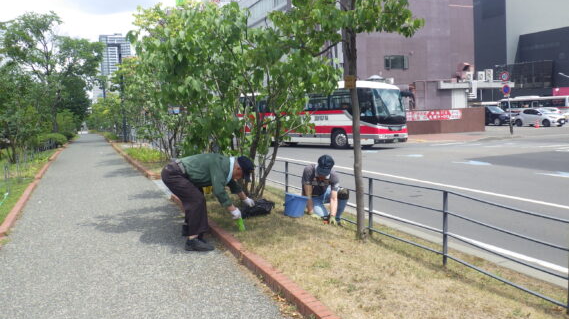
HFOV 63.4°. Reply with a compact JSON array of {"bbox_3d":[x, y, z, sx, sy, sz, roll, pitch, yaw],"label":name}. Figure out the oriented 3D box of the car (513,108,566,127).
[{"bbox_3d":[21.499,-3.547,39.000,1.710,1.500,4.020,-5,7,-30],"label":"car"}]

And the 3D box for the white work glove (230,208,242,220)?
[{"bbox_3d":[-0.511,0.582,4.900,0.120,0.125,0.100,-3,6,-8],"label":"white work glove"}]

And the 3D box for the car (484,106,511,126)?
[{"bbox_3d":[19.052,-4.063,43.000,1.730,1.740,4.450,-6,7,-33],"label":"car"}]

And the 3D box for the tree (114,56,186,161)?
[{"bbox_3d":[-3.980,-1.604,14.200,2.500,3.200,2.500,-5,6,-24],"label":"tree"}]

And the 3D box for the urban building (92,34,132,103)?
[{"bbox_3d":[-192.184,-93.526,525.000,34.000,95.000,30.000,-5,6,-24],"label":"urban building"}]

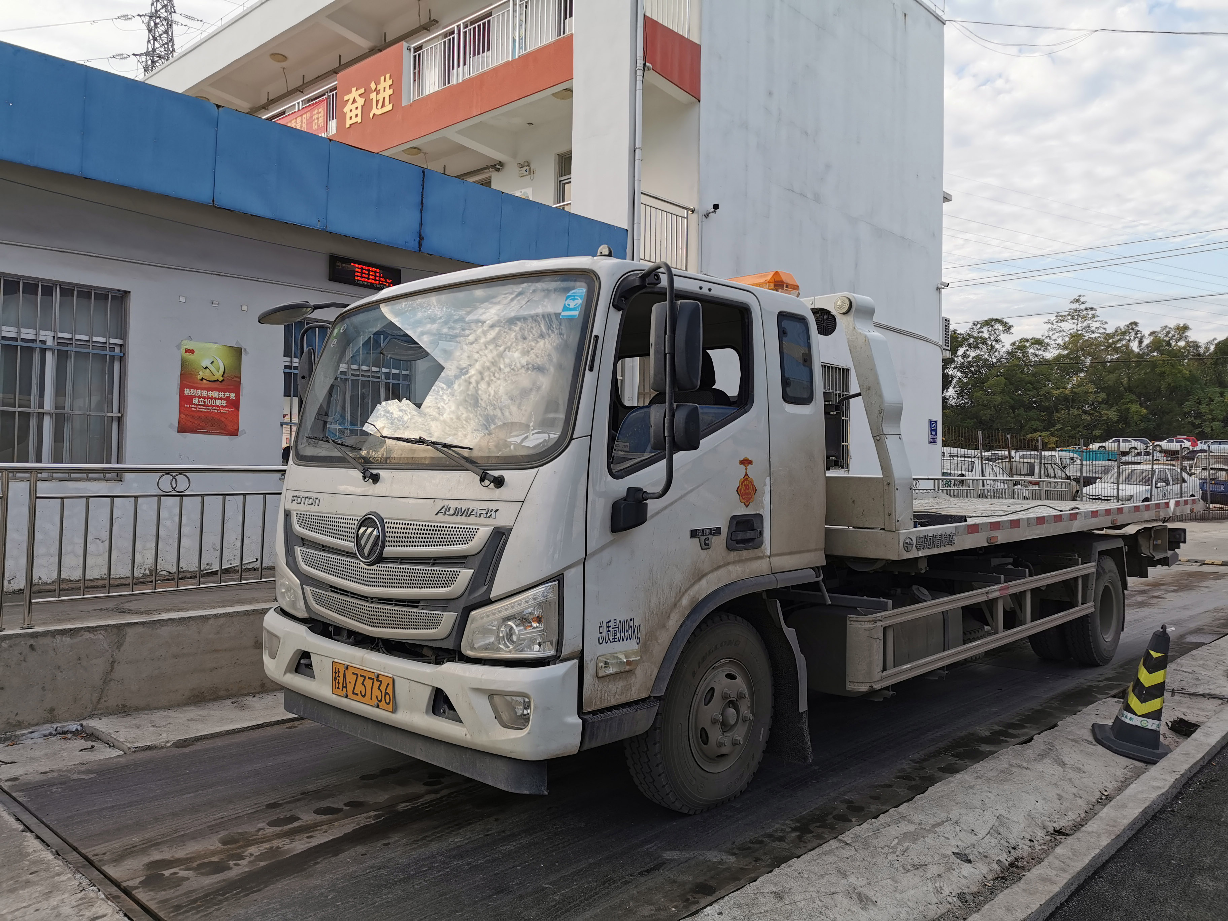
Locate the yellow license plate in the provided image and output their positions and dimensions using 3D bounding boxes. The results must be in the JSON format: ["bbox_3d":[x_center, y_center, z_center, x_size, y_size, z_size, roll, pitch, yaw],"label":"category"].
[{"bbox_3d":[-1.016,0.910,3.862,0.440,0.140,0.015,-1,-2,43],"label":"yellow license plate"}]

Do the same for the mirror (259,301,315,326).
[{"bbox_3d":[-1.605,-0.723,4.700,0.200,0.070,0.210,-20,-11,41],"label":"mirror"}]

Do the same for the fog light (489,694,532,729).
[{"bbox_3d":[-0.348,0.883,3.393,0.170,0.120,0.085,0,0,28],"label":"fog light"}]

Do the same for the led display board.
[{"bbox_3d":[-2.195,-1.647,8.482,0.080,0.225,0.710,0,-1,43],"label":"led display board"}]

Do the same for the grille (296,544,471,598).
[{"bbox_3d":[-0.977,0.471,3.910,1.270,0.175,0.080,-1,-2,43],"label":"grille"}]

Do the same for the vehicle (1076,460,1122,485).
[{"bbox_3d":[14.828,0.799,29.000,4.400,1.500,1.750,1,-1,-37],"label":"vehicle"}]

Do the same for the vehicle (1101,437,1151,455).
[{"bbox_3d":[42.268,-1.162,80.000,4.500,1.440,1.720,0,-2,20],"label":"vehicle"}]

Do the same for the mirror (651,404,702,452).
[{"bbox_3d":[0.221,-0.117,3.450,0.175,0.178,0.075,0,-2,35],"label":"mirror"}]

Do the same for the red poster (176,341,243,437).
[{"bbox_3d":[-3.171,-0.561,7.525,0.010,0.710,0.485,1,-1,43],"label":"red poster"}]

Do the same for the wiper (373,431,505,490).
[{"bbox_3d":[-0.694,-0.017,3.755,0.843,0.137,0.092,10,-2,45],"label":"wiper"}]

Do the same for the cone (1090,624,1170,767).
[{"bbox_3d":[2.713,1.132,4.856,0.365,0.640,0.365,12,3,-22],"label":"cone"}]

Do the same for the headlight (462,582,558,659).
[{"bbox_3d":[-0.359,0.577,3.479,0.390,0.285,0.170,0,0,34],"label":"headlight"}]

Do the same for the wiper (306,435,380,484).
[{"bbox_3d":[-1.224,-0.028,4.242,0.080,0.153,0.814,12,0,-39],"label":"wiper"}]

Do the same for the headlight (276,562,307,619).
[{"bbox_3d":[-1.483,0.574,4.526,0.170,0.285,0.390,1,0,-38],"label":"headlight"}]

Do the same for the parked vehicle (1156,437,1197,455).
[{"bbox_3d":[50.089,-1.206,86.000,4.300,1.440,1.700,0,-2,20],"label":"parked vehicle"}]

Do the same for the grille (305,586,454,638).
[{"bbox_3d":[-0.975,0.644,3.909,1.090,0.165,0.080,-1,-2,43],"label":"grille"}]

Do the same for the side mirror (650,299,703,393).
[{"bbox_3d":[0.228,-0.408,3.428,0.185,0.325,0.100,0,0,18],"label":"side mirror"}]

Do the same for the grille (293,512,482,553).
[{"bbox_3d":[-0.975,0.307,3.914,1.390,0.175,0.080,-1,-2,43],"label":"grille"}]

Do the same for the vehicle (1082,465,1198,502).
[{"bbox_3d":[15.420,0.870,28.000,4.400,1.460,1.730,2,-2,-33],"label":"vehicle"}]

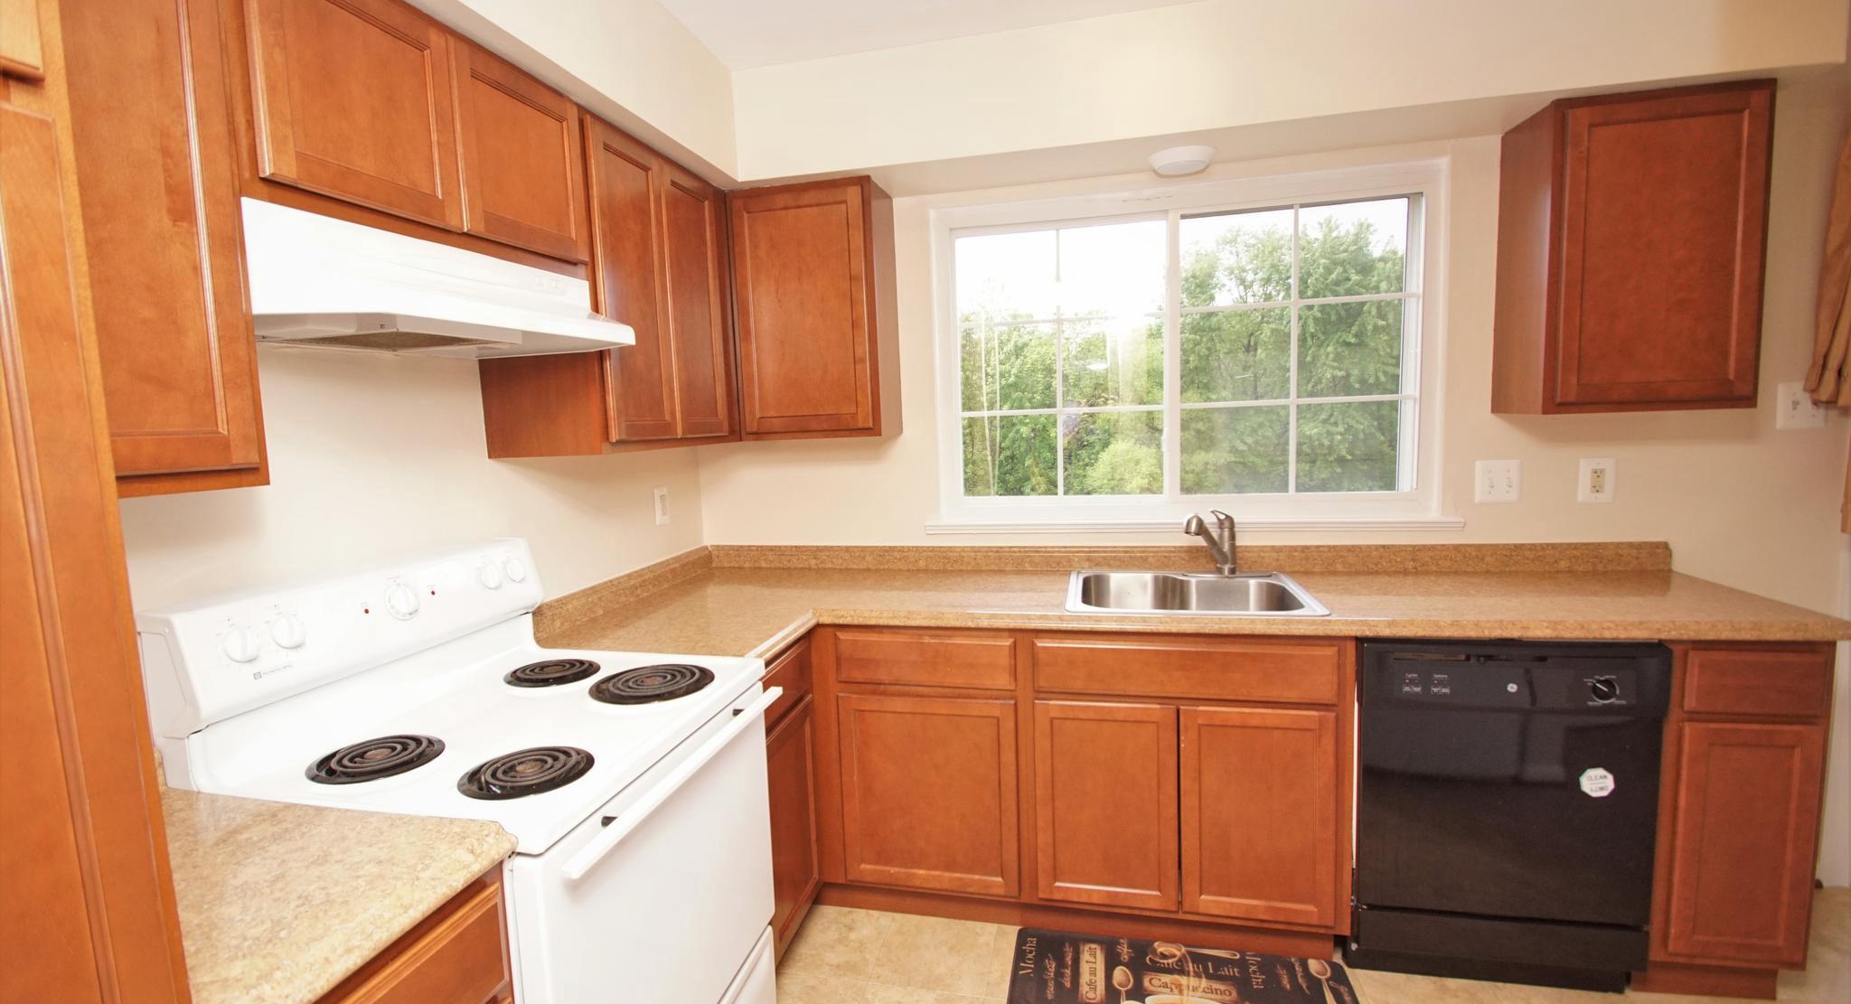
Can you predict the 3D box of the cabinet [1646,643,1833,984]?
[{"bbox_3d":[1.871,0.707,2.009,0.312,0.875,0.625,-1,6,13],"label":"cabinet"}]

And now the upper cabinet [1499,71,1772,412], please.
[{"bbox_3d":[1.835,-0.631,2.029,0.453,0.776,0.297,-1,6,13],"label":"upper cabinet"}]

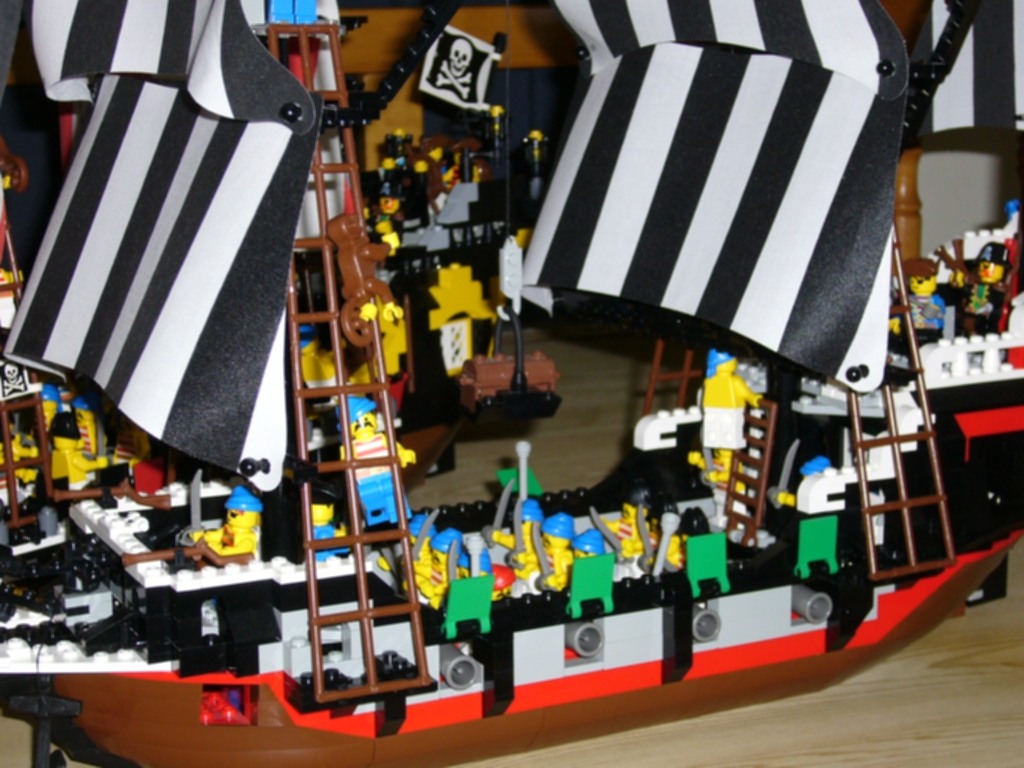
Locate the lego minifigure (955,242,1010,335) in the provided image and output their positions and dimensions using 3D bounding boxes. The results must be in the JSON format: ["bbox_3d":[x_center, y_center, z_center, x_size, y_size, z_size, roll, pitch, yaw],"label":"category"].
[{"bbox_3d":[0.190,-0.034,0.787,0.013,0.045,0.020,-10,14,-43],"label":"lego minifigure"}]

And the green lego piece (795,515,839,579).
[{"bbox_3d":[0.112,0.060,0.722,0.016,0.021,0.005,-6,14,-27],"label":"green lego piece"}]

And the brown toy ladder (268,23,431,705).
[{"bbox_3d":[-0.055,-0.009,0.627,0.040,0.217,0.004,-5,-3,-27],"label":"brown toy ladder"}]

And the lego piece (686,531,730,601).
[{"bbox_3d":[0.071,0.065,0.697,0.016,0.021,0.005,-6,8,-27],"label":"lego piece"}]

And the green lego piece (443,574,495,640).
[{"bbox_3d":[-0.015,0.074,0.655,0.016,0.021,0.005,-6,24,-27],"label":"green lego piece"}]

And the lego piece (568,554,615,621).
[{"bbox_3d":[0.027,0.069,0.677,0.016,0.021,0.005,-6,18,-27],"label":"lego piece"}]

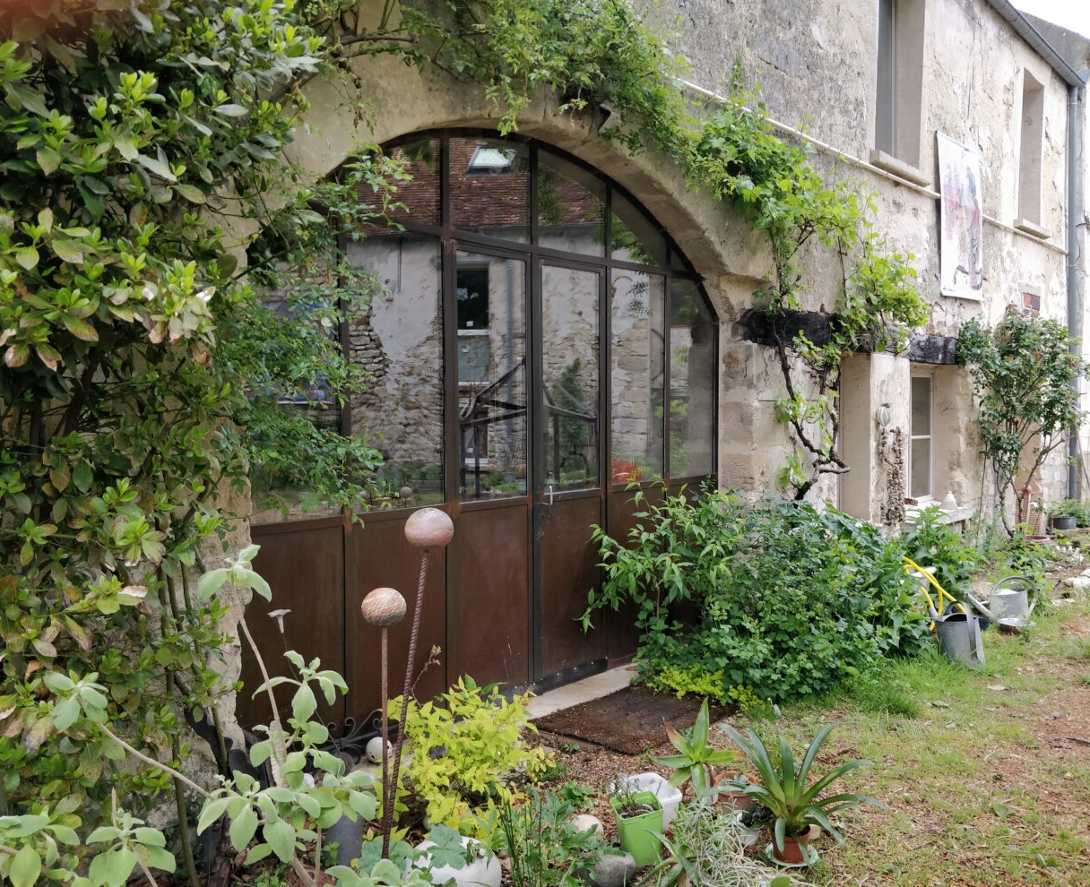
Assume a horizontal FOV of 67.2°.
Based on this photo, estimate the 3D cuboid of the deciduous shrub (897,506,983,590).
[{"bbox_3d":[2.938,0.842,6.100,0.580,0.700,0.600,3,4,45],"label":"deciduous shrub"}]

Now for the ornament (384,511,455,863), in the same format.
[{"bbox_3d":[-0.385,0.768,2.500,0.205,1.130,0.160,0,3,0],"label":"ornament"}]

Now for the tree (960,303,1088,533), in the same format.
[{"bbox_3d":[4.647,-0.230,8.000,0.950,2.200,1.150,3,4,45],"label":"tree"}]

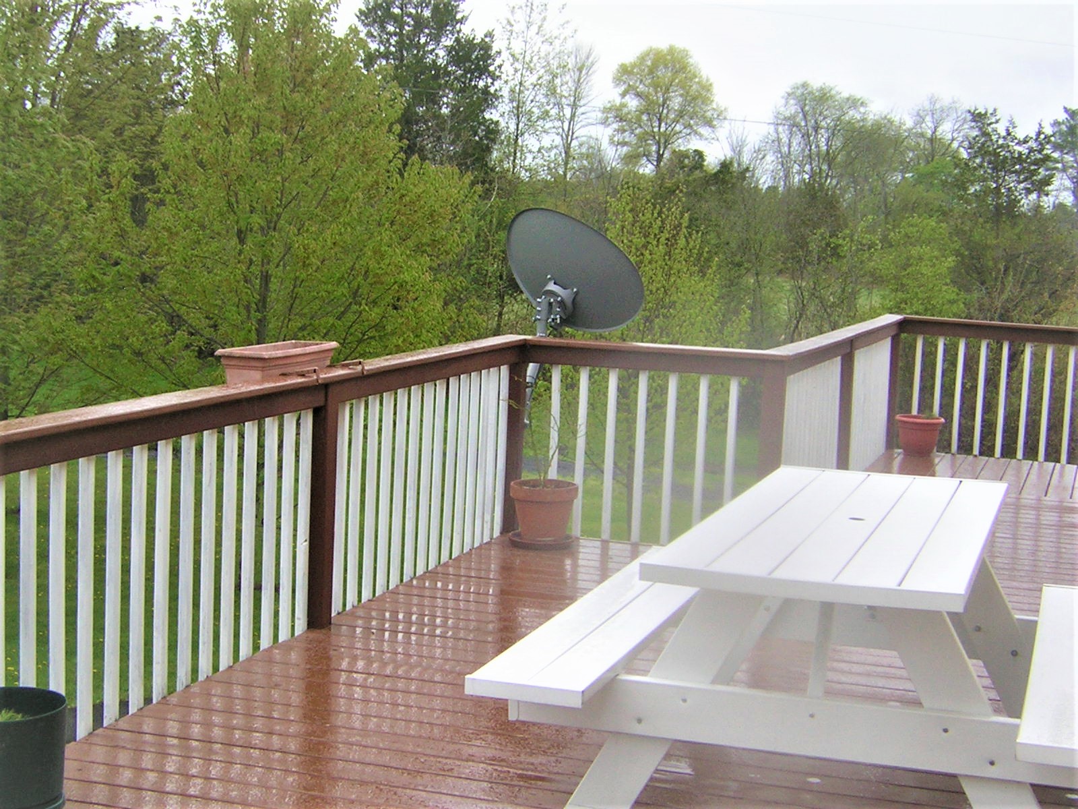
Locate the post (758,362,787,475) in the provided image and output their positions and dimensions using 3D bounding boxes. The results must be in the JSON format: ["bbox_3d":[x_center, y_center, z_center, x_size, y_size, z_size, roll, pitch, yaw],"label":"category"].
[{"bbox_3d":[1.079,0.257,7.767,0.089,0.915,0.089,4,7,18],"label":"post"}]

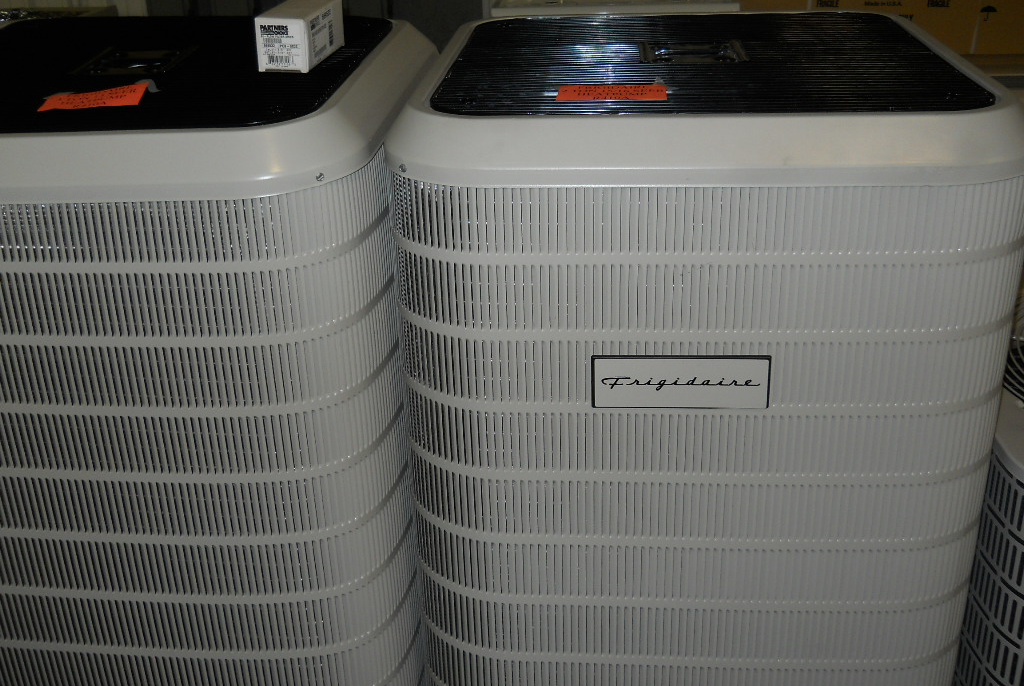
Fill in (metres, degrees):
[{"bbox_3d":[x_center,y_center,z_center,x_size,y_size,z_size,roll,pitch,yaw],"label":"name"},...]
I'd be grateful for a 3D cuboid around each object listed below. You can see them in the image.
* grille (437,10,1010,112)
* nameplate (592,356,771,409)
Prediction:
[{"bbox_3d":[0.246,-0.388,1.505,0.650,0.030,0.650,0,26,5],"label":"grille"},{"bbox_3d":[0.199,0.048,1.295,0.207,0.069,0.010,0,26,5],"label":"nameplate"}]

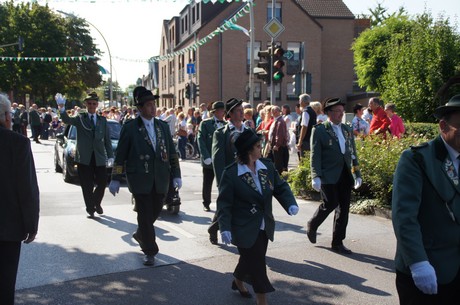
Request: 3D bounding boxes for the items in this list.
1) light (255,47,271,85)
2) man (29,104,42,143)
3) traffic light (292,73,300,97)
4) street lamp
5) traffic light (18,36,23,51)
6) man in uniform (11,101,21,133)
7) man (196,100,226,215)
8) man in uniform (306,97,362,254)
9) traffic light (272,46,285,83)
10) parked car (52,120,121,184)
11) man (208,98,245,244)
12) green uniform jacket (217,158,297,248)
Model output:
[{"bbox_3d":[0.837,-2.200,14.567,0.420,0.930,0.290,1,5,9],"label":"light"},{"bbox_3d":[-8.871,-1.333,26.280,0.580,1.750,0.550,3,6,30],"label":"man"},{"bbox_3d":[2.626,-2.693,22.500,0.340,0.880,0.270,3,5,32],"label":"traffic light"},{"bbox_3d":[-11.146,-6.340,44.305,3.950,8.900,0.350,-1,5,-10],"label":"street lamp"},{"bbox_3d":[-12.209,-6.361,33.500,0.290,0.830,0.330,-1,5,-12],"label":"traffic light"},{"bbox_3d":[-9.667,-1.352,25.978,0.550,1.770,0.420,4,6,37],"label":"man in uniform"},{"bbox_3d":[-0.282,0.067,9.338,0.460,1.810,0.530,5,7,44],"label":"man"},{"bbox_3d":[1.232,0.246,6.761,0.580,1.770,0.580,-4,6,-40],"label":"man in uniform"},{"bbox_3d":[1.214,-2.195,14.367,0.300,0.930,0.380,1,5,16],"label":"traffic light"},{"bbox_3d":[-3.230,-0.151,14.033,1.730,1.400,4.100,-2,5,-20],"label":"parked car"},{"bbox_3d":[0.006,0.254,7.046,0.600,1.820,0.550,4,6,41],"label":"man"},{"bbox_3d":[0.224,0.436,4.954,0.600,0.720,0.400,-2,5,-27],"label":"green uniform jacket"}]

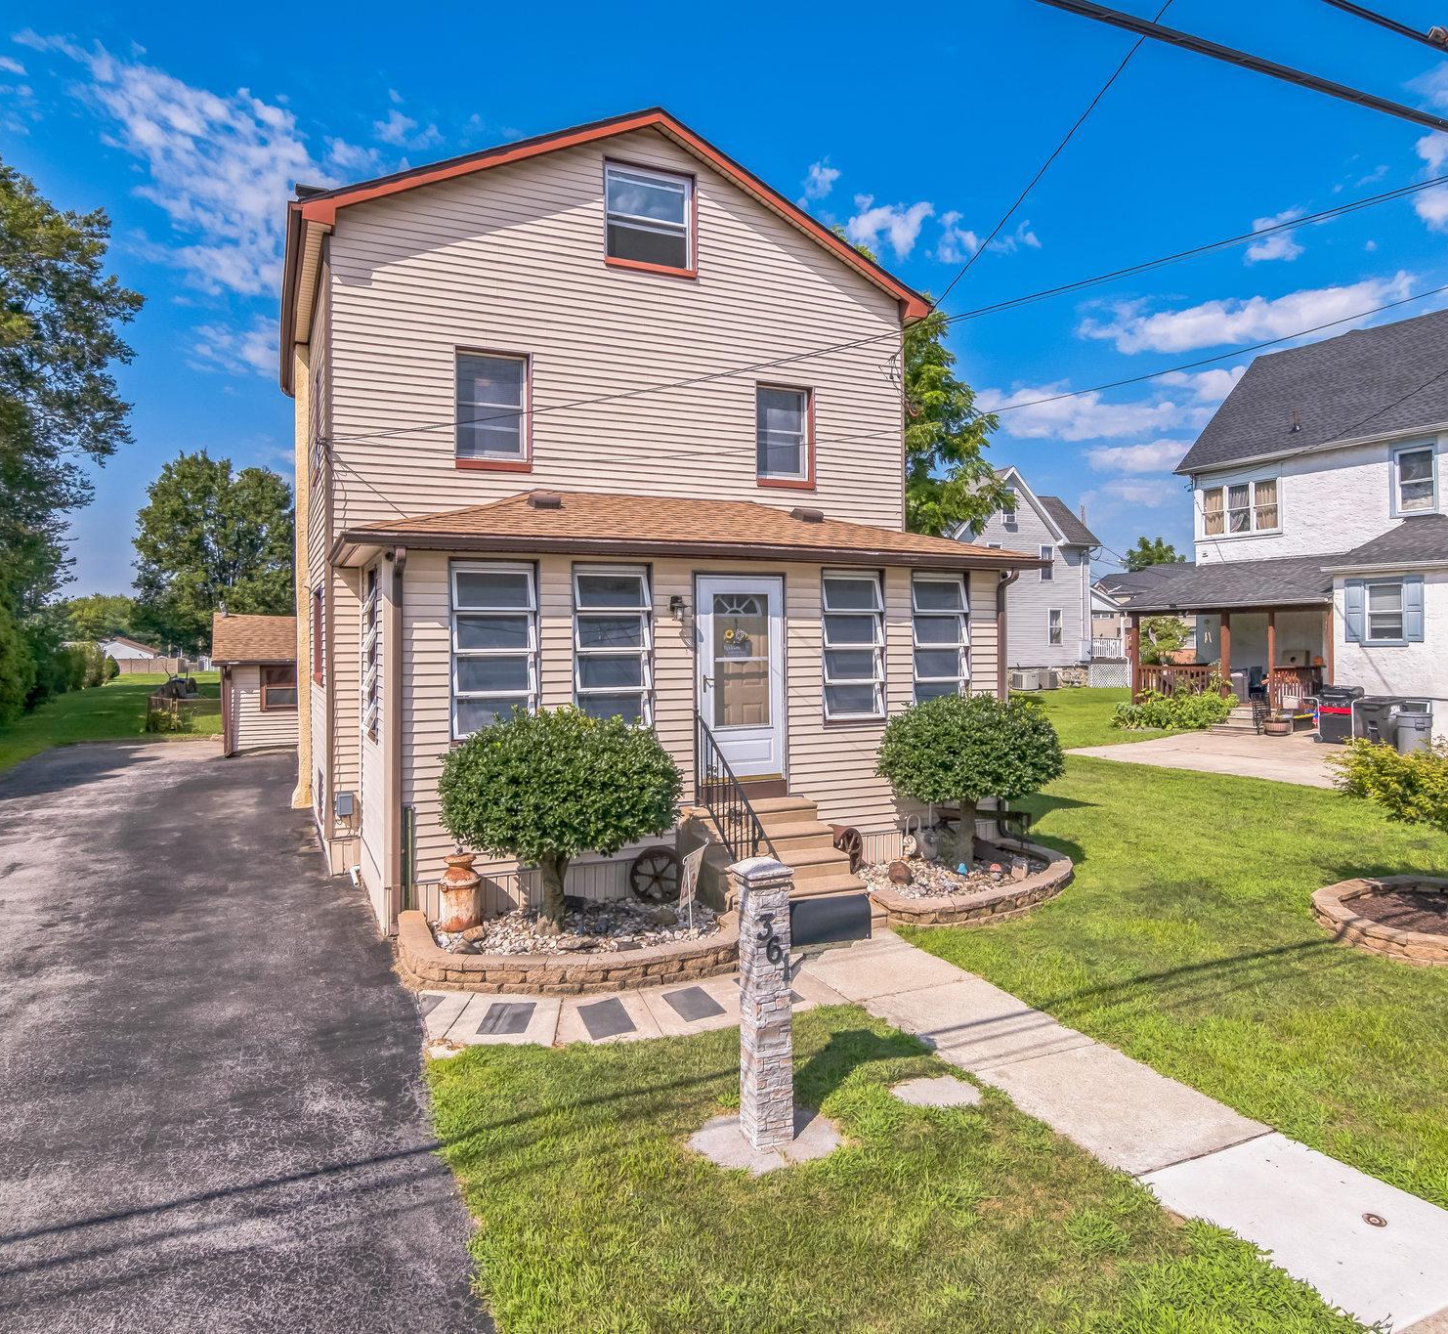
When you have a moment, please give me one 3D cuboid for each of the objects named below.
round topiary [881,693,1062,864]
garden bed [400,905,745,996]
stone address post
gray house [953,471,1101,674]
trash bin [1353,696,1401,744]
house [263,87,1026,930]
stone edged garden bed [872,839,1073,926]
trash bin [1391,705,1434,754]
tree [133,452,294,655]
[{"bbox_3d":[2.515,1.165,9.650,1.900,1.800,1.850,0,1,0],"label":"round topiary"},{"bbox_3d":[-1.253,2.160,7.673,2.680,0.290,2.050,-1,1,-25],"label":"garden bed"},{"bbox_3d":[0.191,1.661,4.756,0.260,1.410,0.260,-1,1,-25],"label":"stone address post"},{"bbox_3d":[12.704,-4.396,49.806,9.600,10.800,8.800,-1,1,-24],"label":"gray house"},{"bbox_3d":[13.918,1.150,20.100,0.750,1.080,0.650,-1,1,-26],"label":"trash bin"},{"bbox_3d":[-1.752,-2.330,13.602,8.300,9.000,10.950,-1,1,-25],"label":"house"},{"bbox_3d":[2.397,2.115,9.451,2.900,0.230,1.980,-1,1,-25],"label":"stone edged garden bed"},{"bbox_3d":[14.203,1.295,19.400,0.620,0.860,0.620,-1,1,-26],"label":"trash bin"},{"bbox_3d":[-34.361,-7.076,65.000,13.000,16.000,13.000,-1,1,-25],"label":"tree"}]

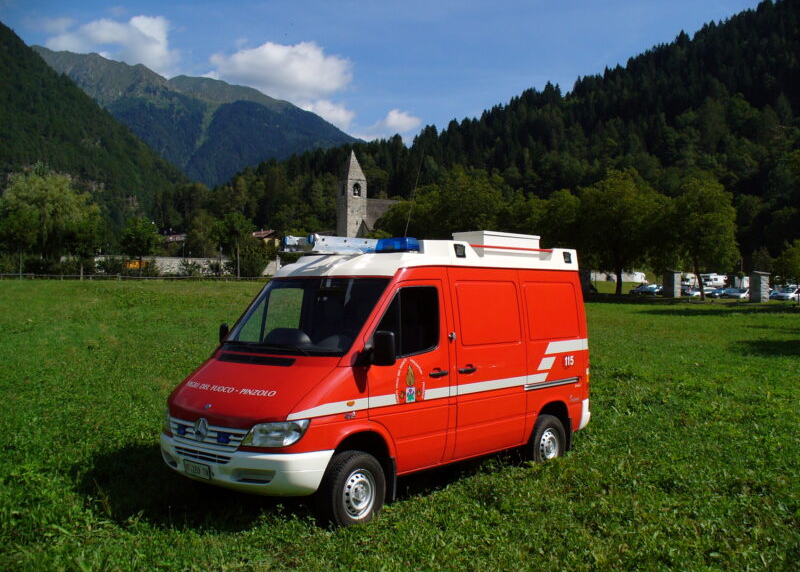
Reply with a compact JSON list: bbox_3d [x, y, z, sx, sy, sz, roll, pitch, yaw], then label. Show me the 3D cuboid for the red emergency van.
[{"bbox_3d":[-0.053,0.738,8.640,2.000,2.620,4.880,0,0,40],"label":"red emergency van"}]

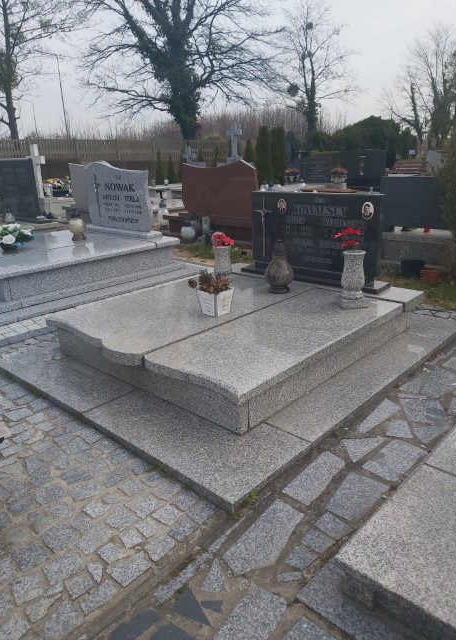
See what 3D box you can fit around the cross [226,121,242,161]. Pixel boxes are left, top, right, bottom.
[{"bbox_3d":[0.166,-4.580,12.300,0.450,0.960,0.140,14,25,41],"label":"cross"}]

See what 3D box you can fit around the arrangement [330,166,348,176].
[{"bbox_3d":[2.389,-3.178,10.300,0.340,0.220,0.340,14,25,41],"label":"arrangement"}]

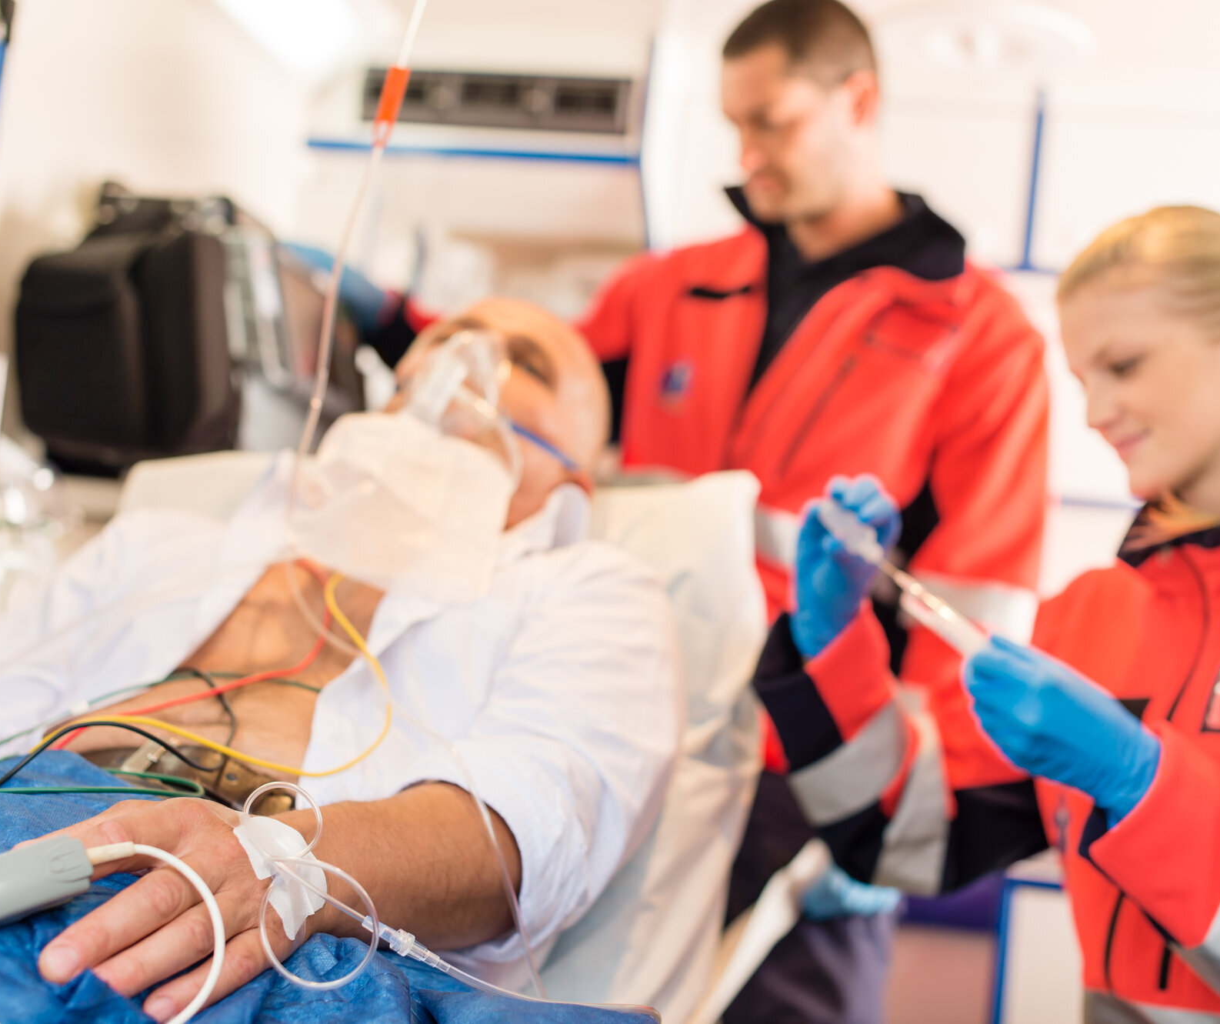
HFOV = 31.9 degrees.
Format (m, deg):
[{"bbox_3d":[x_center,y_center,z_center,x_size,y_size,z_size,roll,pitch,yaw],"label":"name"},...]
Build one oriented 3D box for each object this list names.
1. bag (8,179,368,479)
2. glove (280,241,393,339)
[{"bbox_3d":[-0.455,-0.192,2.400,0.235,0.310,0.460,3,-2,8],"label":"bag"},{"bbox_3d":[-0.312,-0.255,2.450,0.155,0.070,0.100,30,-8,-12],"label":"glove"}]

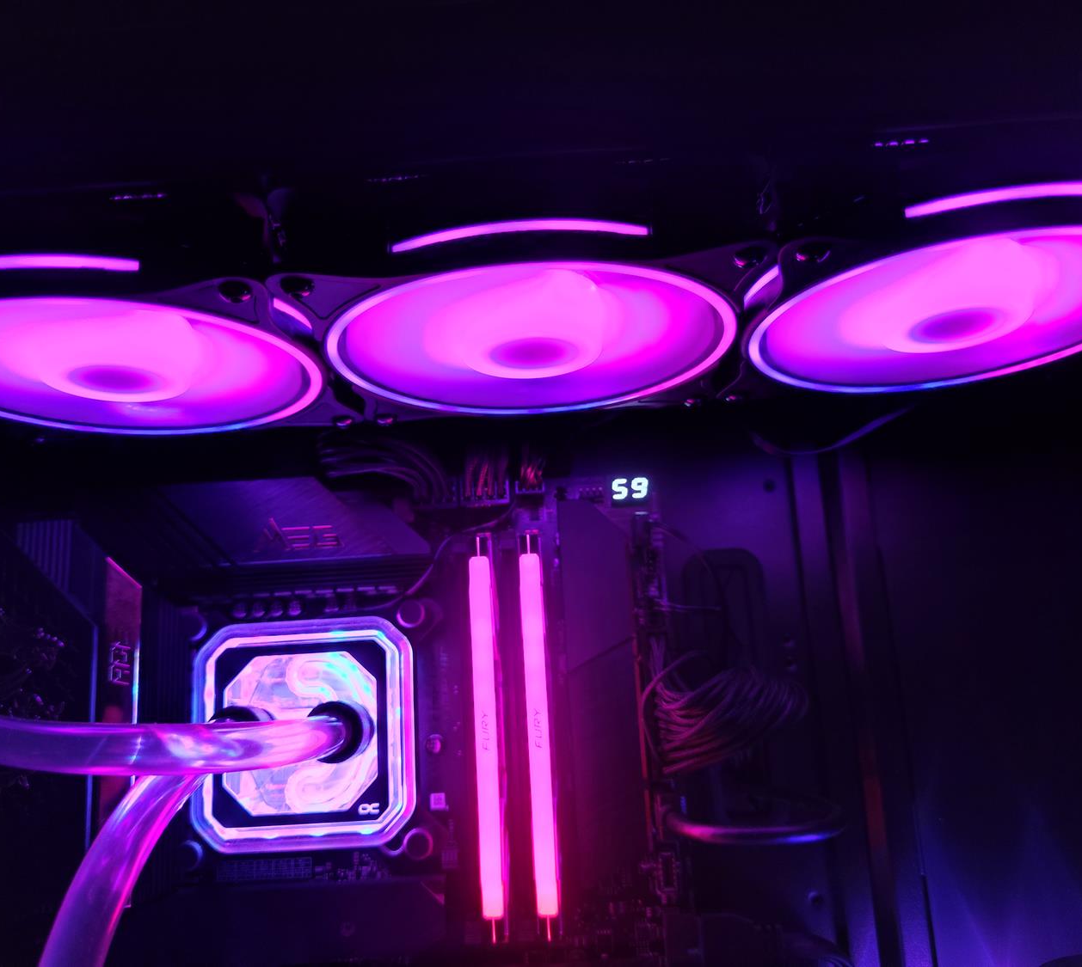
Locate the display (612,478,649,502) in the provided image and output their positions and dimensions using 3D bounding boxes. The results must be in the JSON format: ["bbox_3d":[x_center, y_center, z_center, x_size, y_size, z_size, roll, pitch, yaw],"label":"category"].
[{"bbox_3d":[0.035,0.003,0.352,0.015,0.010,0.006,-4,-11,2],"label":"display"}]

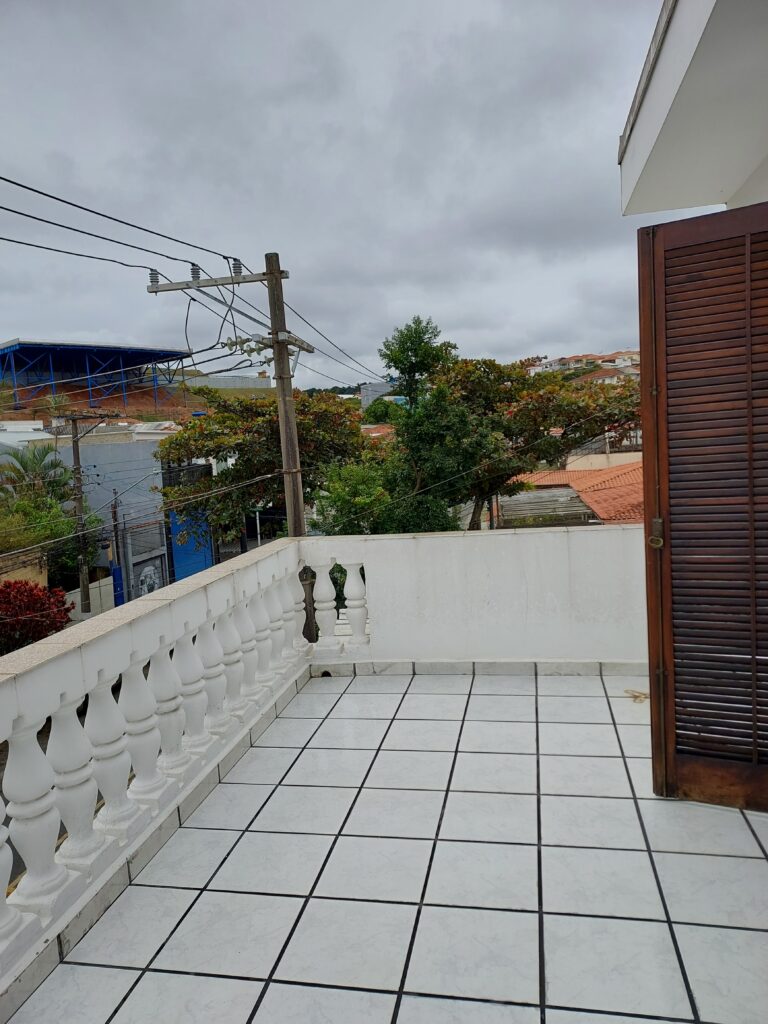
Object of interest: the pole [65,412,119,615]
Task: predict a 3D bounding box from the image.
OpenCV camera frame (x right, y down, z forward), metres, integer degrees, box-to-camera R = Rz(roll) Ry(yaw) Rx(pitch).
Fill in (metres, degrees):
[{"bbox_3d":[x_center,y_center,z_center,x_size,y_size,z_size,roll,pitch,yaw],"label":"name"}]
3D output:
[{"bbox_3d":[-11.163,0.118,32.500,2.200,7.900,0.500,-2,5,10],"label":"pole"}]

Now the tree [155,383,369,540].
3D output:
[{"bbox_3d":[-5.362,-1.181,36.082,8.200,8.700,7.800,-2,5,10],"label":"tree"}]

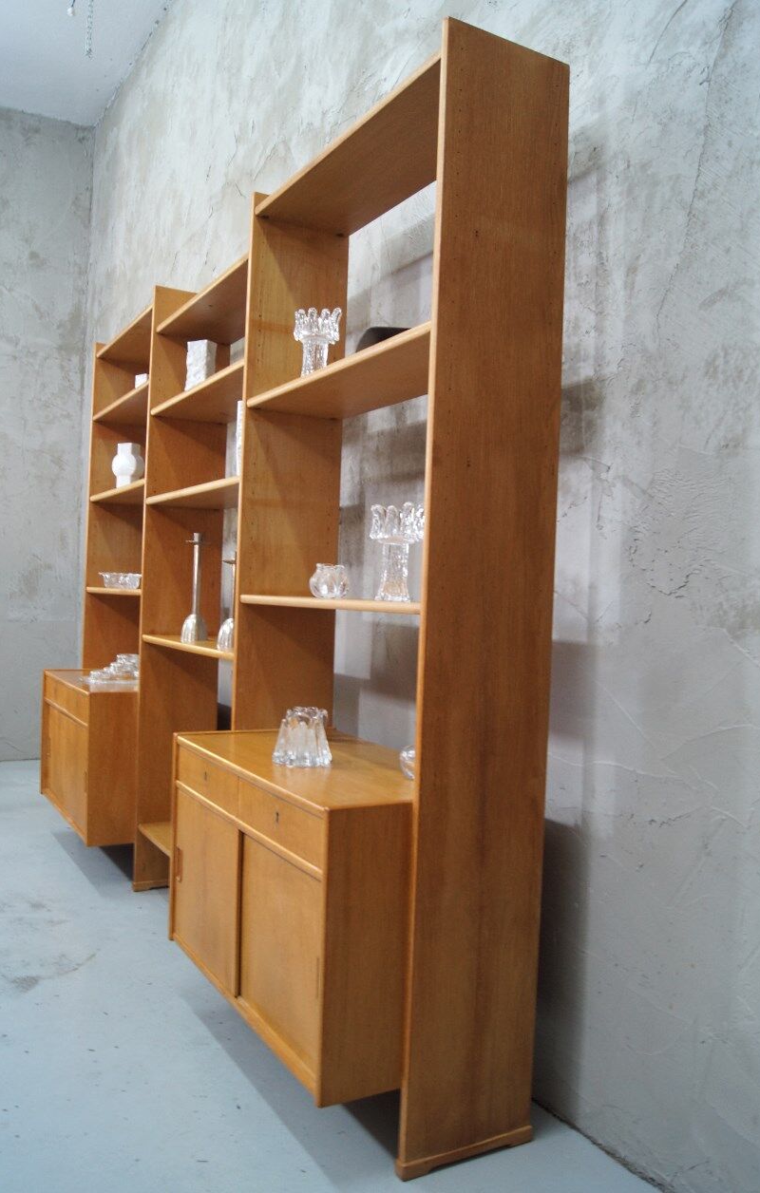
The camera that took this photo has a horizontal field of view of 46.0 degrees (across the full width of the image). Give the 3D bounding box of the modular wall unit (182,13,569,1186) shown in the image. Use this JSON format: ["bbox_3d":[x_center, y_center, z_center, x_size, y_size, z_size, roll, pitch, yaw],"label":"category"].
[{"bbox_3d":[-0.087,-0.001,1.924,0.434,2.000,0.858,2,0,-31],"label":"modular wall unit"}]

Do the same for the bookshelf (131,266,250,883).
[{"bbox_3d":[-0.443,-0.016,2.623,0.269,1.950,0.814,2,0,-31],"label":"bookshelf"}]

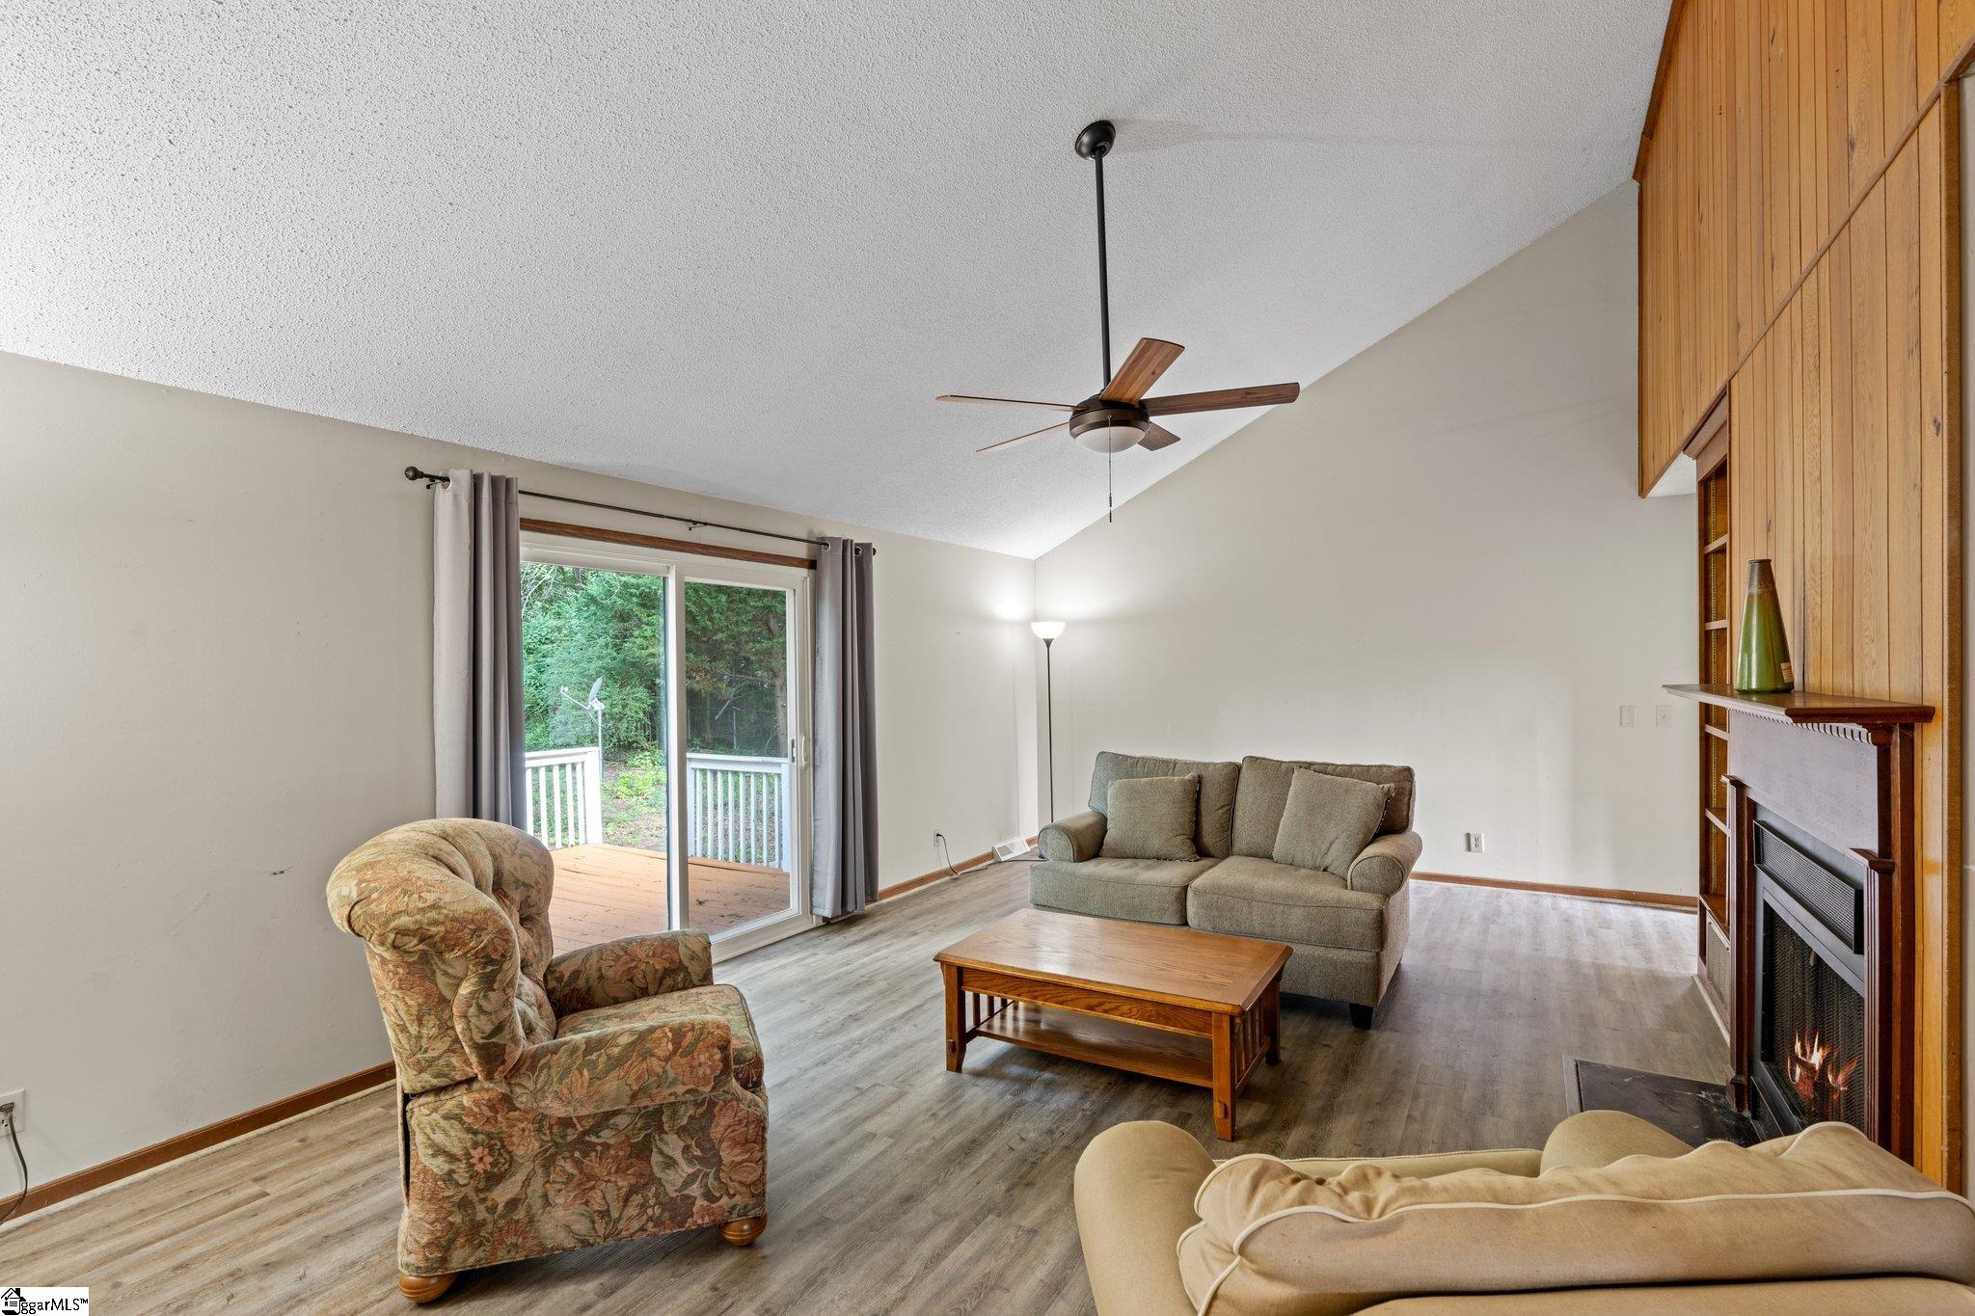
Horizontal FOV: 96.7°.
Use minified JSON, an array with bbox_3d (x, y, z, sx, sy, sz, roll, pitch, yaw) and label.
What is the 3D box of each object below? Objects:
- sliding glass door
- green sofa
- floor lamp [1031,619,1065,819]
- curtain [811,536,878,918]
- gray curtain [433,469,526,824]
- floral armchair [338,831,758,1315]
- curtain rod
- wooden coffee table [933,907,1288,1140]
[{"bbox_3d":[-1.518,0.521,4.243,0.105,2.029,1.840,0,0,31],"label":"sliding glass door"},{"bbox_3d":[1.179,1.028,4.321,1.727,0.997,0.943,0,0,29],"label":"green sofa"},{"bbox_3d":[0.489,0.635,6.750,0.270,1.799,0.270,0,0,0],"label":"floor lamp"},{"bbox_3d":[-0.832,0.405,5.147,0.120,2.155,0.563,0,0,31],"label":"curtain"},{"bbox_3d":[-1.928,0.404,3.342,0.120,2.155,0.336,0,0,31],"label":"gray curtain"},{"bbox_3d":[-1.184,0.995,2.532,1.066,1.071,0.834,0,0,-17],"label":"floral armchair"},{"bbox_3d":[-1.388,-0.648,4.254,0.075,0.060,2.650,0,0,31],"label":"curtain rod"},{"bbox_3d":[0.469,1.313,3.282,1.135,0.427,0.718,0,0,29],"label":"wooden coffee table"}]

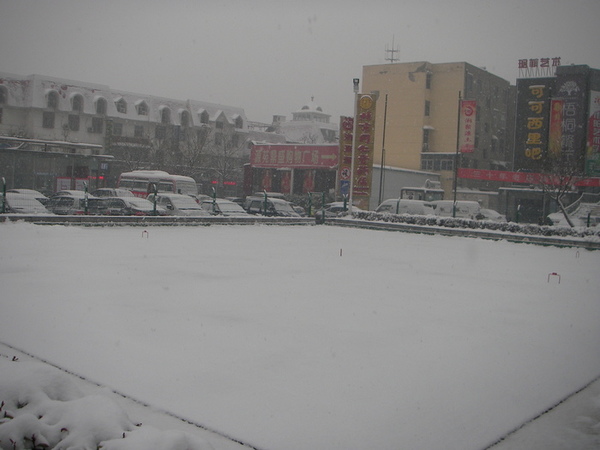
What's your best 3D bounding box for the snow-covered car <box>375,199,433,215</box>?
[{"bbox_3d":[6.537,-0.531,40.819,3.700,1.920,1.550,5,3,40],"label":"snow-covered car"}]

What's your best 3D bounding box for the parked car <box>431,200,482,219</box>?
[{"bbox_3d":[12.748,-1.018,54.000,1.580,1.920,3.950,0,4,-44],"label":"parked car"}]

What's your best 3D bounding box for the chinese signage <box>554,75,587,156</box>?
[{"bbox_3d":[26.075,-10.603,63.493,2.965,8.363,0.300,5,3,40],"label":"chinese signage"}]

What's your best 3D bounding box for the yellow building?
[{"bbox_3d":[16.979,-9.787,82.313,13.691,17.716,12.500,5,3,40],"label":"yellow building"}]

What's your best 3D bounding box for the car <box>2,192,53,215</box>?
[{"bbox_3d":[-11.304,-0.524,25.900,1.720,1.460,4.400,0,4,-44],"label":"car"}]

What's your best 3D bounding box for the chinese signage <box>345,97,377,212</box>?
[{"bbox_3d":[5.495,-5.976,57.000,1.650,10.600,0.550,4,3,28],"label":"chinese signage"}]

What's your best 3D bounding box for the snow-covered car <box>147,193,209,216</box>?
[{"bbox_3d":[-5.661,-0.571,29.906,1.680,1.520,4.150,1,3,-37],"label":"snow-covered car"}]

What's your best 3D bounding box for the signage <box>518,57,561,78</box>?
[{"bbox_3d":[23.757,-15.598,65.459,4.215,2.081,0.250,5,3,40],"label":"signage"}]

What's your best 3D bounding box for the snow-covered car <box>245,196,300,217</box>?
[{"bbox_3d":[-1.571,-0.697,36.300,1.720,1.630,4.200,0,4,-44],"label":"snow-covered car"}]

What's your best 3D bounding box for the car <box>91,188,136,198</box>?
[{"bbox_3d":[-10.475,-1.136,36.800,1.720,1.580,4.300,0,4,-44],"label":"car"}]

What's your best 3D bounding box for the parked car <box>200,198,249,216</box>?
[{"bbox_3d":[-3.802,-0.477,32.012,1.700,1.470,4.300,1,3,-38],"label":"parked car"}]

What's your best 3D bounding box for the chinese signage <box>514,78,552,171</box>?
[{"bbox_3d":[23.324,-10.041,65.814,3.588,9.166,0.300,5,3,40],"label":"chinese signage"}]

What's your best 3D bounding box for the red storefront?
[{"bbox_3d":[0.340,-3.732,56.800,10.375,6.103,4.000,5,3,40],"label":"red storefront"}]

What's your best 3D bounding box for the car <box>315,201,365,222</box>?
[{"bbox_3d":[2.621,-0.356,39.025,1.700,1.470,4.300,1,3,-38],"label":"car"}]

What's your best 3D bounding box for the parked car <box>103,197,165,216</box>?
[{"bbox_3d":[-7.958,-0.548,29.700,1.740,1.460,4.500,0,4,-44],"label":"parked car"}]

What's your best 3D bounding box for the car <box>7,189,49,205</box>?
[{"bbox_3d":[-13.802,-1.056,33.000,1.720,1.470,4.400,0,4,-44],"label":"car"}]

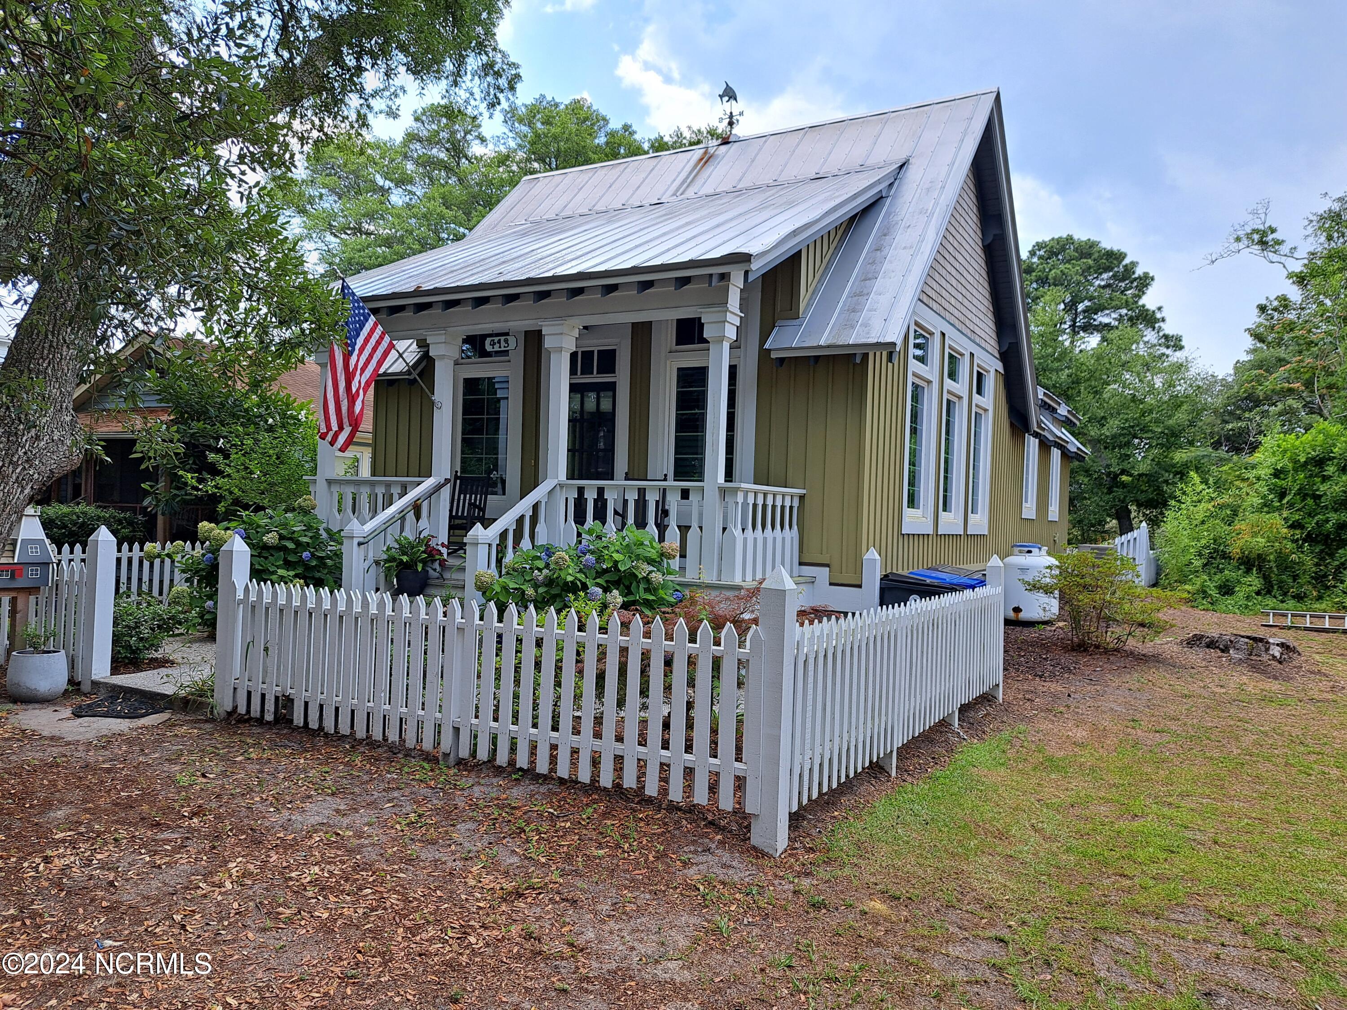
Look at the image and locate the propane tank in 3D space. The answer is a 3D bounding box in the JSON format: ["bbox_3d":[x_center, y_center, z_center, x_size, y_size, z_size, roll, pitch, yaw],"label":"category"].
[{"bbox_3d":[4.980,1.084,13.000,0.790,1.120,0.790,1,-1,30],"label":"propane tank"}]

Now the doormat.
[{"bbox_3d":[-4.146,1.512,6.945,0.800,0.020,0.500,1,-1,30],"label":"doormat"}]

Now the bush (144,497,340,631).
[{"bbox_3d":[-4.511,0.635,9.800,1.800,1.500,1.500,1,-1,30],"label":"bush"}]

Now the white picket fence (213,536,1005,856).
[{"bbox_3d":[-0.022,1.064,7.971,4.450,1.450,5.450,1,-1,30],"label":"white picket fence"}]

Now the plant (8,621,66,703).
[{"bbox_3d":[-4.959,1.222,7.280,0.480,0.620,0.480,1,-1,30],"label":"plant"}]

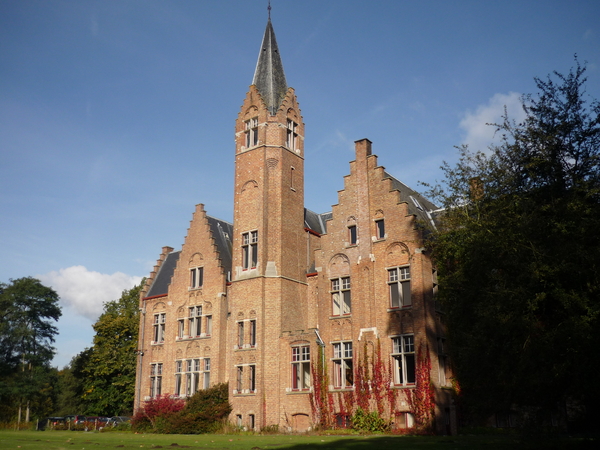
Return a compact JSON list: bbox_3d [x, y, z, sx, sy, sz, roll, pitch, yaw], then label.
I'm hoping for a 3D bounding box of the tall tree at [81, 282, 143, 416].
[{"bbox_3d":[-23.395,16.801,76.688,12.000,20.000,12.000,-14,-23,34],"label":"tall tree"}]

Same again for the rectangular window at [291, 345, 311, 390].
[{"bbox_3d":[0.119,9.723,38.685,1.576,3.049,0.250,-14,-23,34],"label":"rectangular window"}]

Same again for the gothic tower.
[{"bbox_3d":[-2.565,-2.152,46.625,4.944,35.844,4.893,-14,-23,34],"label":"gothic tower"}]

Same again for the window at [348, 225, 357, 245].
[{"bbox_3d":[3.636,0.678,38.971,0.639,1.349,0.250,-14,-23,34],"label":"window"}]

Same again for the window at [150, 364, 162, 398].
[{"bbox_3d":[-12.432,13.589,49.912,1.545,2.925,0.250,-14,-23,34],"label":"window"}]

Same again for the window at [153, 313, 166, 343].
[{"bbox_3d":[-12.757,9.464,52.112,1.590,2.770,0.220,-14,-22,34],"label":"window"}]

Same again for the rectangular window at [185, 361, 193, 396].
[{"bbox_3d":[-9.291,12.927,48.256,0.860,2.960,0.220,-14,-22,34],"label":"rectangular window"}]

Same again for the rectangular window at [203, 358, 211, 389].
[{"bbox_3d":[-7.485,12.348,46.459,0.824,2.905,0.250,-14,-23,34],"label":"rectangular window"}]

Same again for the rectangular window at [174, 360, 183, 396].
[{"bbox_3d":[-10.140,12.998,48.318,0.824,2.925,0.250,-14,-23,34],"label":"rectangular window"}]

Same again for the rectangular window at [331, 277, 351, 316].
[{"bbox_3d":[2.840,4.938,39.201,1.570,2.750,0.220,-14,-22,34],"label":"rectangular window"}]

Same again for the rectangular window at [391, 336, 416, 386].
[{"bbox_3d":[6.416,8.384,35.353,1.570,3.130,0.220,-14,-22,34],"label":"rectangular window"}]

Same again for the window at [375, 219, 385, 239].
[{"bbox_3d":[5.446,0.336,38.696,0.690,1.470,0.220,-14,-22,34],"label":"window"}]

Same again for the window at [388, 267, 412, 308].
[{"bbox_3d":[6.434,4.047,36.741,1.570,2.810,0.220,-14,-22,34],"label":"window"}]

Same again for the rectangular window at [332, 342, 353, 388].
[{"bbox_3d":[2.812,9.055,36.803,1.524,2.966,0.250,-14,-23,34],"label":"rectangular window"}]

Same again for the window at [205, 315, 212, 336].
[{"bbox_3d":[-7.651,8.574,48.409,0.710,1.830,0.220,-14,-22,34],"label":"window"}]

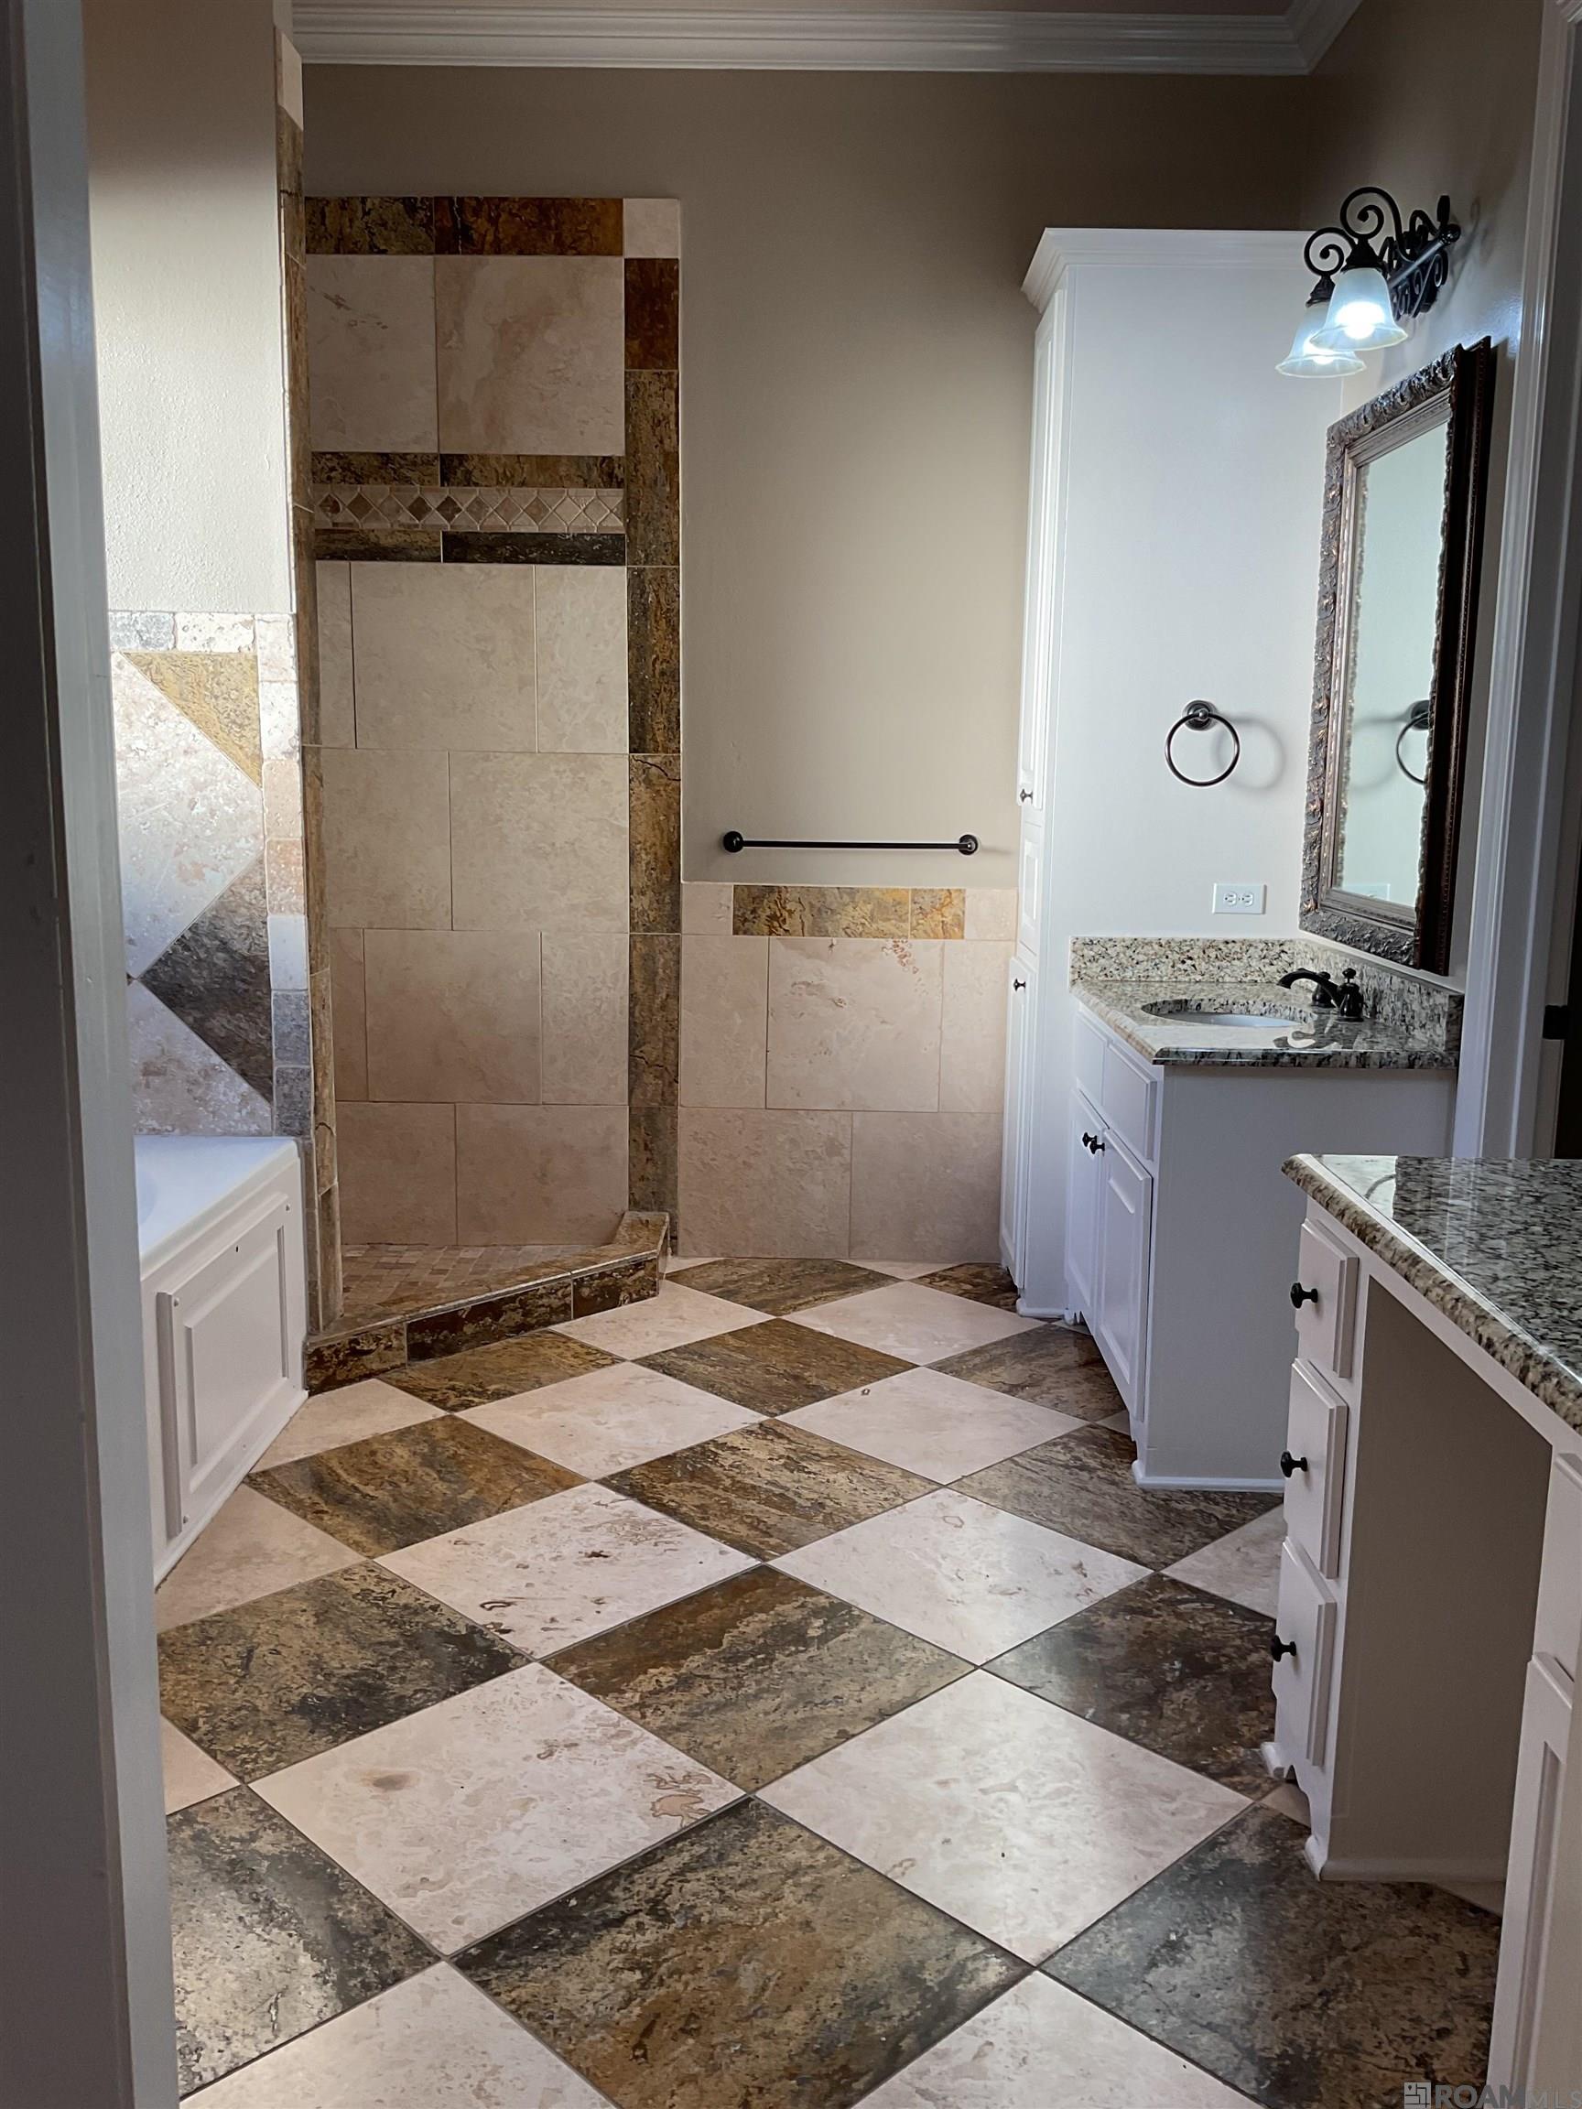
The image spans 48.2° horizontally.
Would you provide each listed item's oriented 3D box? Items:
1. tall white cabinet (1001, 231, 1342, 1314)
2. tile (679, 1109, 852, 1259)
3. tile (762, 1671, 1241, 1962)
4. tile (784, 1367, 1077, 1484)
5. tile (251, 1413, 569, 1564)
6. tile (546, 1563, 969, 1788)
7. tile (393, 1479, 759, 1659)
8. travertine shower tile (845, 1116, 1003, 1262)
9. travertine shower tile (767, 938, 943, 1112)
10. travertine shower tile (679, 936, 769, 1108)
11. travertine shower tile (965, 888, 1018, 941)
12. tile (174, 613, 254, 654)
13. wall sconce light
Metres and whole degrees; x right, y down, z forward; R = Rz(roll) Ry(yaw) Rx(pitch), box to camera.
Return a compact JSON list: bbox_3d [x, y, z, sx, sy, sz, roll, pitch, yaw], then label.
[{"bbox_3d":[0.869,-0.604,4.221,0.664,2.433,0.508,1,10,1],"label":"tall white cabinet"},{"bbox_3d":[-0.065,0.343,4.668,0.447,0.404,0.012,1,10,1],"label":"tile"},{"bbox_3d":[0.273,0.962,2.273,0.457,0.013,0.457,-9,13,-44],"label":"tile"},{"bbox_3d":[0.288,0.744,3.553,0.457,0.013,0.457,-9,13,-44],"label":"tile"},{"bbox_3d":[-0.692,0.788,3.251,0.457,0.012,0.457,-9,13,-44],"label":"tile"},{"bbox_3d":[-0.047,0.904,2.596,0.457,0.013,0.457,-9,13,-44],"label":"tile"},{"bbox_3d":[-0.370,0.847,2.927,0.457,0.012,0.457,-9,13,-44],"label":"tile"},{"bbox_3d":[0.364,0.348,4.662,0.406,0.404,0.012,1,10,1],"label":"travertine shower tile"},{"bbox_3d":[0.166,-0.079,4.591,0.455,0.455,0.013,1,10,1],"label":"travertine shower tile"},{"bbox_3d":[-0.174,-0.084,4.598,0.219,0.455,0.013,1,10,1],"label":"travertine shower tile"},{"bbox_3d":[0.515,-0.359,4.540,0.130,0.133,0.012,1,10,1],"label":"travertine shower tile"},{"bbox_3d":[-1.130,-0.829,3.475,0.155,0.074,0.013,1,10,1],"label":"tile"},{"bbox_3d":[1.080,-1.464,3.351,0.232,0.262,0.570,1,10,1],"label":"wall sconce light"}]

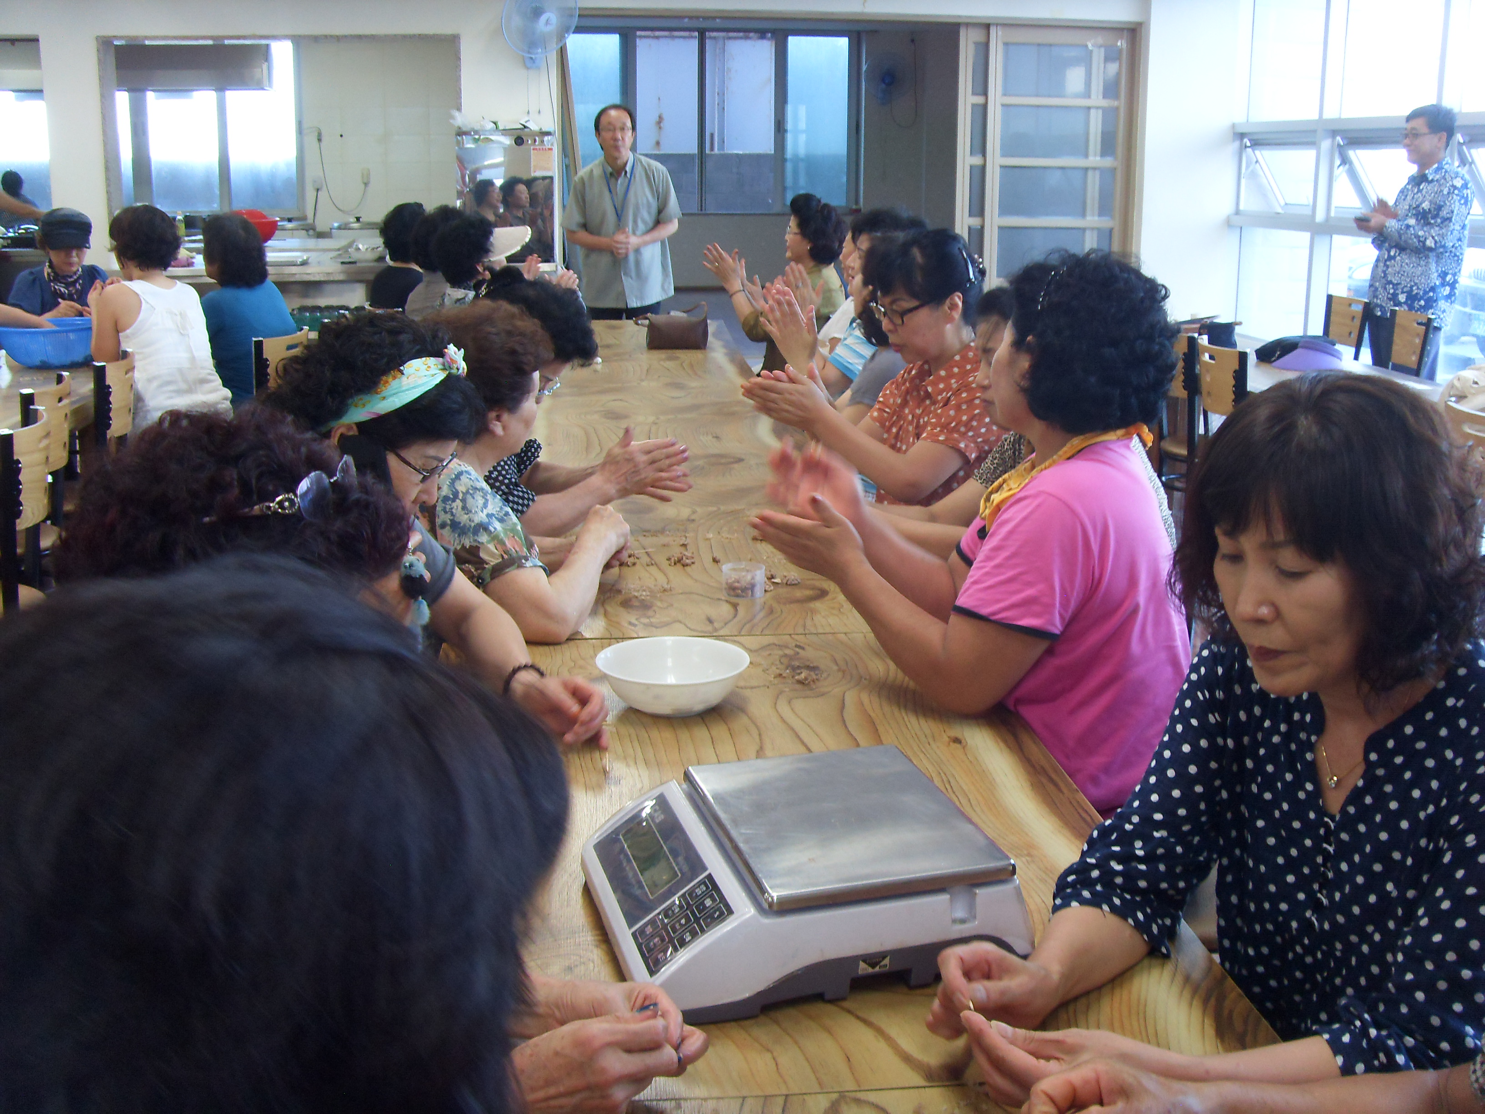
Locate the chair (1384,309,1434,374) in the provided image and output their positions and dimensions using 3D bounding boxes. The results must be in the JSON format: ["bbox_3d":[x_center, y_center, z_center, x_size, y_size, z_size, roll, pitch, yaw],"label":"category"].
[{"bbox_3d":[2.356,-0.531,6.527,0.490,0.835,0.410,-1,14,-6],"label":"chair"}]

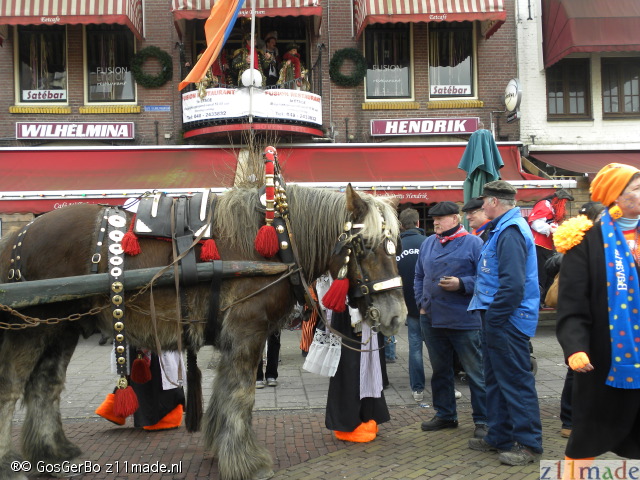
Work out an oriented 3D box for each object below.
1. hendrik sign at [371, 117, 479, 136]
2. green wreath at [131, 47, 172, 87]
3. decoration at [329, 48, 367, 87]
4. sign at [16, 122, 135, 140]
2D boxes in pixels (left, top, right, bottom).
[{"bbox_3d":[2.263,-2.436,14.819,2.377,0.347,0.180,-1,-2,-4],"label":"hendrik sign"},{"bbox_3d":[-3.551,-3.651,14.480,0.881,0.881,0.150,-1,-2,-4],"label":"green wreath"},{"bbox_3d":[0.611,-3.729,14.796,0.825,0.825,0.150,-1,-2,-4],"label":"decoration"},{"bbox_3d":[-5.075,-2.265,14.262,2.381,0.358,0.180,-1,-2,-4],"label":"sign"}]

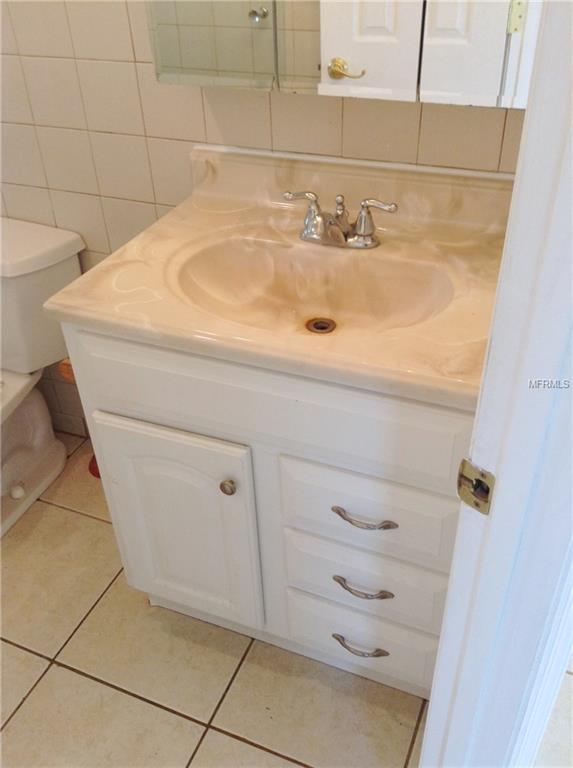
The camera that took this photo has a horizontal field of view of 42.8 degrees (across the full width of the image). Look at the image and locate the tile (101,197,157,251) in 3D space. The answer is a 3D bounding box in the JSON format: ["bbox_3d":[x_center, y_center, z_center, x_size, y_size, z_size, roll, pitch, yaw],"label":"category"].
[{"bbox_3d":[-0.374,-0.378,1.784,0.152,0.152,0.008,13,38,20],"label":"tile"}]

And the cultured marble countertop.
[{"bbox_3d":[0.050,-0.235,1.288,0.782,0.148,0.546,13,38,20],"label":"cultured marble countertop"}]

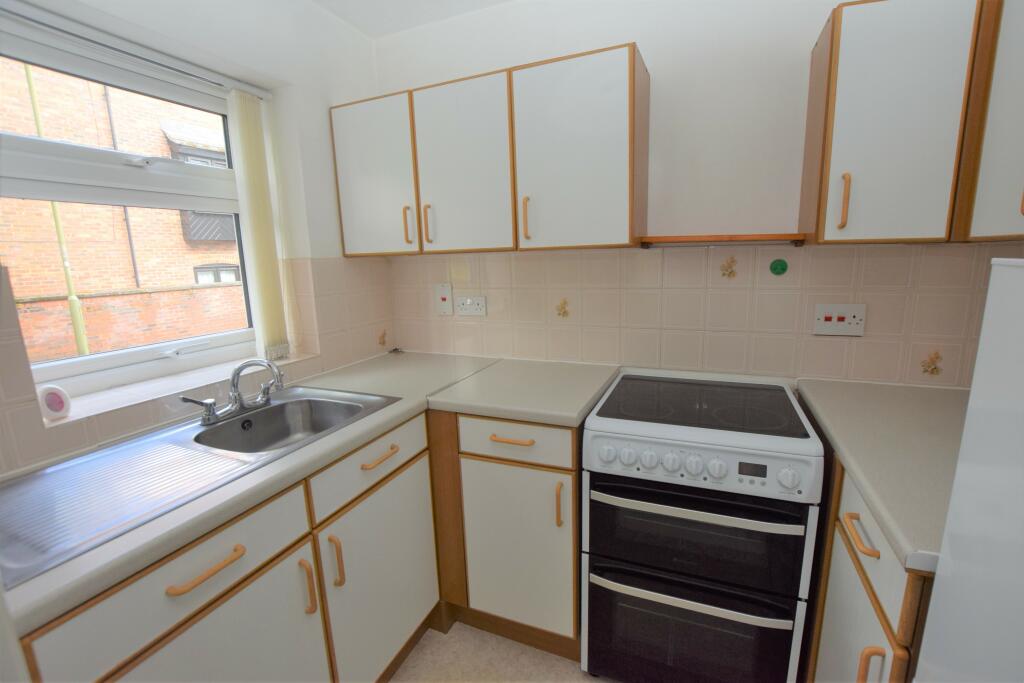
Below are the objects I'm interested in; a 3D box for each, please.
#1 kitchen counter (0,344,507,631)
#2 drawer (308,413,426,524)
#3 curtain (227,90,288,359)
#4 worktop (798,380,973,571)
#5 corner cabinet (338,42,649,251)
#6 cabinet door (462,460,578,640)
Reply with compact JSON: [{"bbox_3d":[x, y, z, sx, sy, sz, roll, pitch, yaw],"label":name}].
[{"bbox_3d":[-0.649,0.232,1.411,0.600,0.046,1.575,3,12,24],"label":"kitchen counter"},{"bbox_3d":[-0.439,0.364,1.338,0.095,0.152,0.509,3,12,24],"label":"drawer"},{"bbox_3d":[-0.979,-0.421,1.626,0.067,0.969,0.100,3,12,24],"label":"curtain"},{"bbox_3d":[1.078,0.254,0.976,0.580,0.046,0.965,3,12,24],"label":"worktop"},{"bbox_3d":[-0.123,-0.660,1.706,1.235,0.593,0.298,3,12,24],"label":"corner cabinet"},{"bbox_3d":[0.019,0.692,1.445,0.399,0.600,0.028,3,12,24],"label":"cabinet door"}]

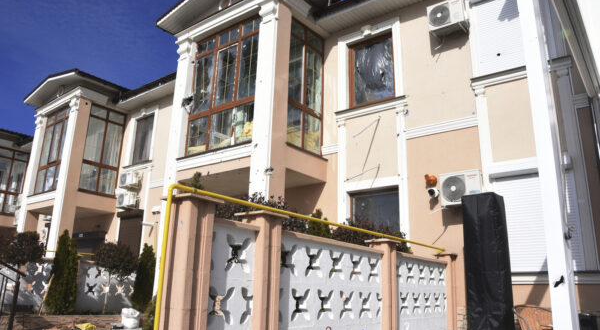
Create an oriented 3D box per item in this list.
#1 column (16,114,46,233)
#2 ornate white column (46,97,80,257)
[{"bbox_3d":[-8.839,1.315,14.803,0.545,6.010,0.444,-10,-19,36],"label":"column"},{"bbox_3d":[-6.920,0.987,13.393,0.545,6.010,0.444,-10,-19,36],"label":"ornate white column"}]

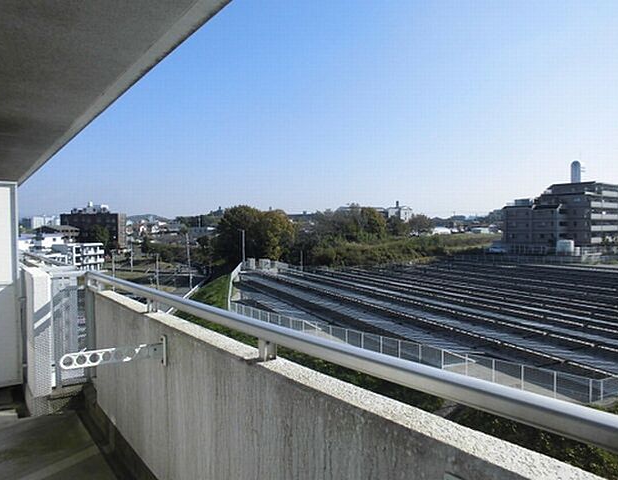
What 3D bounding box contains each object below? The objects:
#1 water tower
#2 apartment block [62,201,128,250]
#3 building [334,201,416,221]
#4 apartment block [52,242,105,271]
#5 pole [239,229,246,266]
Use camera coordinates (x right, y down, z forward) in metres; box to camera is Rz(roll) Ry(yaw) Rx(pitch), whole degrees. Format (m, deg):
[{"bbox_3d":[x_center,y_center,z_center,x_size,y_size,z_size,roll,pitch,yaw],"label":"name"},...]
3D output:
[{"bbox_3d":[67.284,-16.941,121.000,2.400,5.900,2.400,0,2,27],"label":"water tower"},{"bbox_3d":[-91.561,-5.757,205.000,23.800,19.800,10.500,-1,2,-2],"label":"apartment block"},{"bbox_3d":[34.065,-13.938,250.000,38.000,12.500,13.000,0,2,21],"label":"building"},{"bbox_3d":[-77.175,5.965,162.000,10.000,9.300,11.500,0,2,28],"label":"apartment block"},{"bbox_3d":[-15.494,1.747,112.000,1.400,8.800,0.400,-1,2,0],"label":"pole"}]

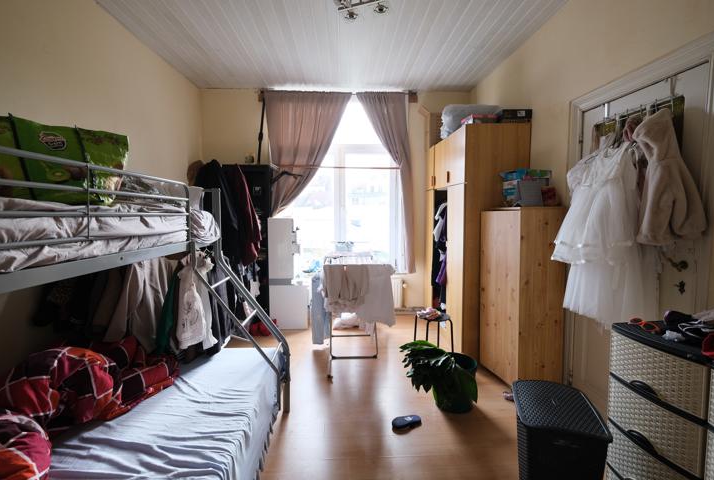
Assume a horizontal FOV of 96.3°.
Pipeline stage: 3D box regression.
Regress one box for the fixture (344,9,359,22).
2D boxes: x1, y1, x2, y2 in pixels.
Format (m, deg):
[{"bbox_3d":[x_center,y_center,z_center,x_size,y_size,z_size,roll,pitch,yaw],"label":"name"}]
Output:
[{"bbox_3d":[-0.044,-1.746,2.498,0.123,0.103,0.123,-1,4,-5],"label":"fixture"}]

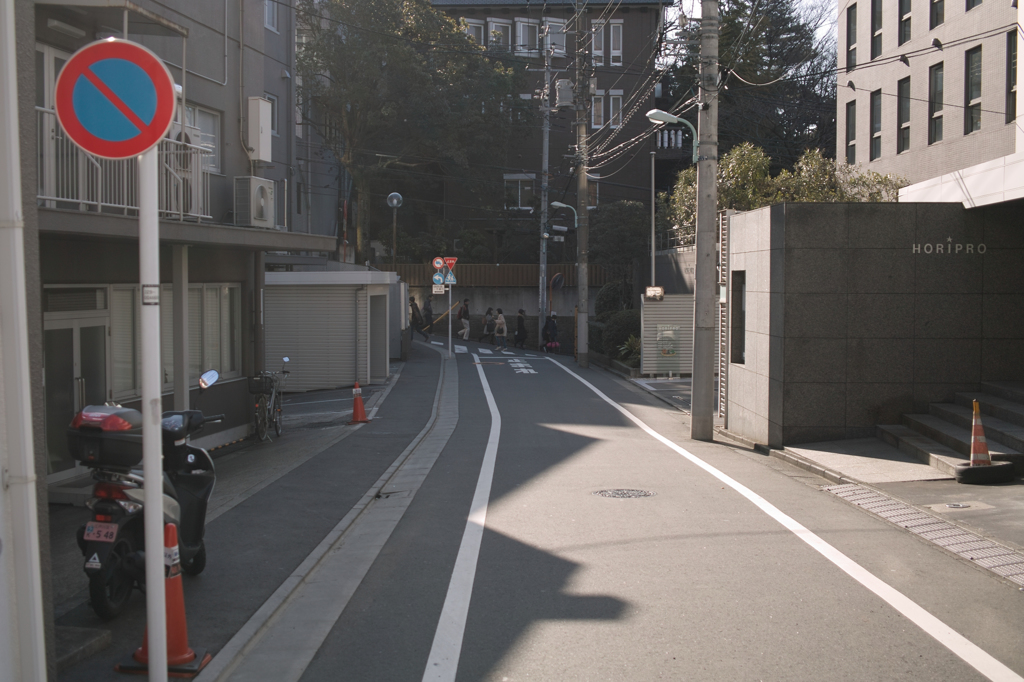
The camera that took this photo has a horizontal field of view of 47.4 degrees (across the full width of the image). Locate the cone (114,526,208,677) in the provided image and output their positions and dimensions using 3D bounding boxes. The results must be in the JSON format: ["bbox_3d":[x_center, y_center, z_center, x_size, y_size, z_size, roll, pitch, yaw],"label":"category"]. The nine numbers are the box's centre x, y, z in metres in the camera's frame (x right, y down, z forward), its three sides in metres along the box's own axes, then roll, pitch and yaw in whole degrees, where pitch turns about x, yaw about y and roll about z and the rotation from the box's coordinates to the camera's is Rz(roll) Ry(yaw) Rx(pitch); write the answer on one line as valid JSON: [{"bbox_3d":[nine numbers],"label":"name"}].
[{"bbox_3d":[-1.735,1.251,5.799,0.380,0.700,0.380,1,3,8],"label":"cone"}]

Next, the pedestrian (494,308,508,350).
[{"bbox_3d":[-0.402,-0.450,44.666,0.520,1.590,0.460,0,3,-6],"label":"pedestrian"}]

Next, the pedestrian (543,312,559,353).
[{"bbox_3d":[1.552,-0.292,47.000,0.580,1.550,0.520,0,3,0],"label":"pedestrian"}]

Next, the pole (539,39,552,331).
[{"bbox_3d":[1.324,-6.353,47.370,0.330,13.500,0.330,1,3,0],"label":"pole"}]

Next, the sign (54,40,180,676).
[{"bbox_3d":[-1.292,0.311,3.884,0.410,2.600,0.100,0,3,-3],"label":"sign"}]

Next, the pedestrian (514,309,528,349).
[{"bbox_3d":[0.378,-0.454,46.400,0.520,1.600,0.460,0,3,0],"label":"pedestrian"}]

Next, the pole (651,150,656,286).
[{"bbox_3d":[3.928,-2.154,32.500,0.100,6.170,0.100,0,3,0],"label":"pole"}]

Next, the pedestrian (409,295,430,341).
[{"bbox_3d":[-3.575,-0.831,44.337,0.800,1.700,0.520,0,3,0],"label":"pedestrian"}]

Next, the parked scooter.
[{"bbox_3d":[-2.166,0.883,7.105,0.700,1.360,1.760,1,3,11],"label":"parked scooter"}]

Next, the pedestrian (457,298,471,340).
[{"bbox_3d":[-1.907,-0.846,47.300,0.520,1.730,0.520,0,3,0],"label":"pedestrian"}]

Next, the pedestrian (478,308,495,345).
[{"bbox_3d":[-0.998,-0.591,47.500,0.520,1.550,0.500,0,3,0],"label":"pedestrian"}]

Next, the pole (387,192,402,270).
[{"bbox_3d":[-3.515,-1.911,35.125,0.470,5.100,0.470,0,3,0],"label":"pole"}]

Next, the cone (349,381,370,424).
[{"bbox_3d":[-2.642,1.065,20.083,0.390,0.700,0.390,-3,3,-6],"label":"cone"}]

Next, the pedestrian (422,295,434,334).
[{"bbox_3d":[-3.564,-1.088,49.345,0.520,1.710,0.500,0,3,0],"label":"pedestrian"}]

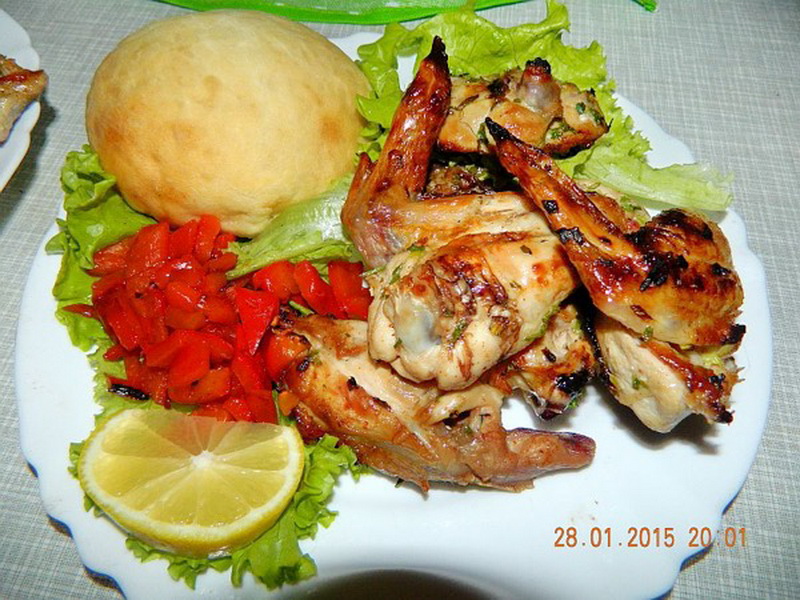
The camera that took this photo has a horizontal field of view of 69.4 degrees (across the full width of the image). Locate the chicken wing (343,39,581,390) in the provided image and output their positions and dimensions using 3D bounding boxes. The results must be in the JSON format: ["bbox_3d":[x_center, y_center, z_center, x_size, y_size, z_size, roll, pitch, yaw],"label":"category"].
[{"bbox_3d":[0.015,-0.032,0.183,0.065,0.046,0.116,-7,60,-2],"label":"chicken wing"}]

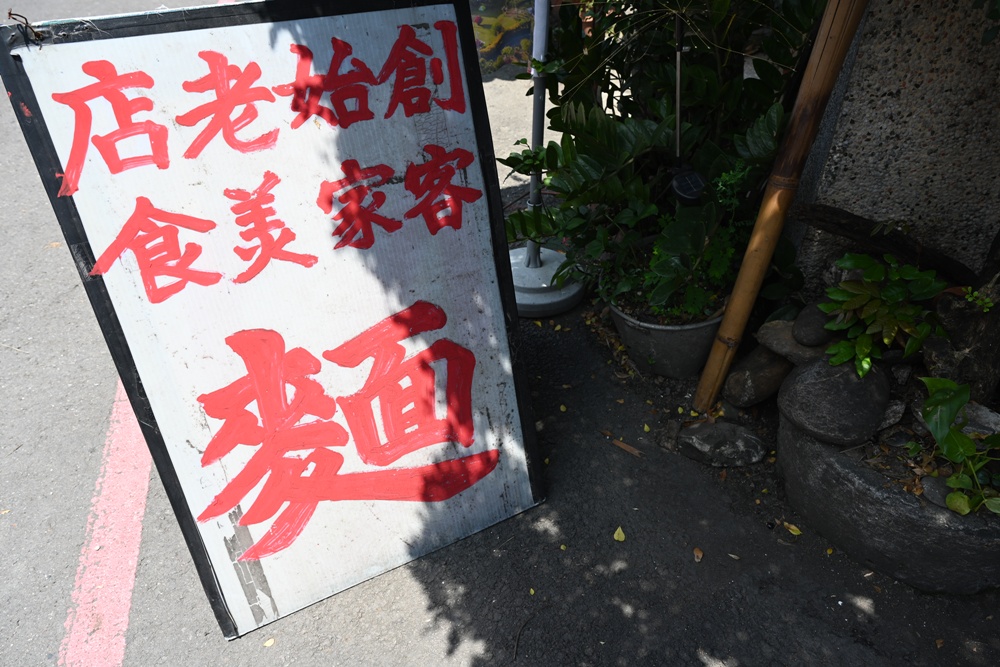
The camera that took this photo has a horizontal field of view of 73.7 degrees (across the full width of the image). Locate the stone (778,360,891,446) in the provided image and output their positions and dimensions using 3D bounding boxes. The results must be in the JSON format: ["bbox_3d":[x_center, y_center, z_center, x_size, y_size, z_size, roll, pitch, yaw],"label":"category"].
[{"bbox_3d":[0.630,0.130,1.260,0.195,0.130,0.180,5,35,8],"label":"stone"}]

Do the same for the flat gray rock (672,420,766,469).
[{"bbox_3d":[0.497,0.249,1.503,0.197,0.075,0.120,1,35,2],"label":"flat gray rock"}]

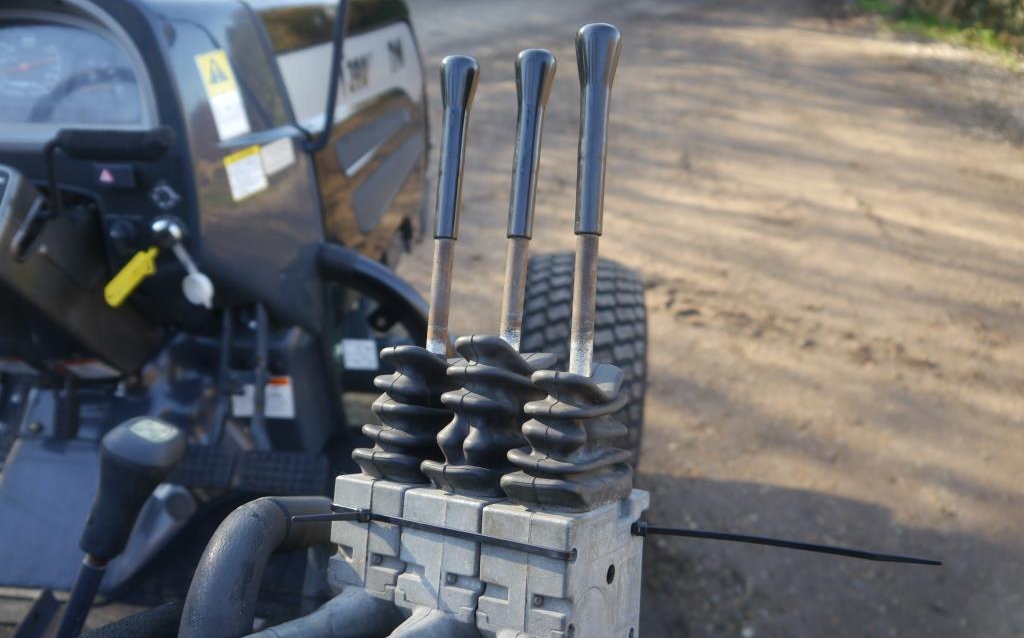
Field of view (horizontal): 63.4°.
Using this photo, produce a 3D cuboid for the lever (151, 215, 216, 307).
[{"bbox_3d":[-0.366,-0.063,0.920,0.034,0.110,0.033,-14,23,16],"label":"lever"}]

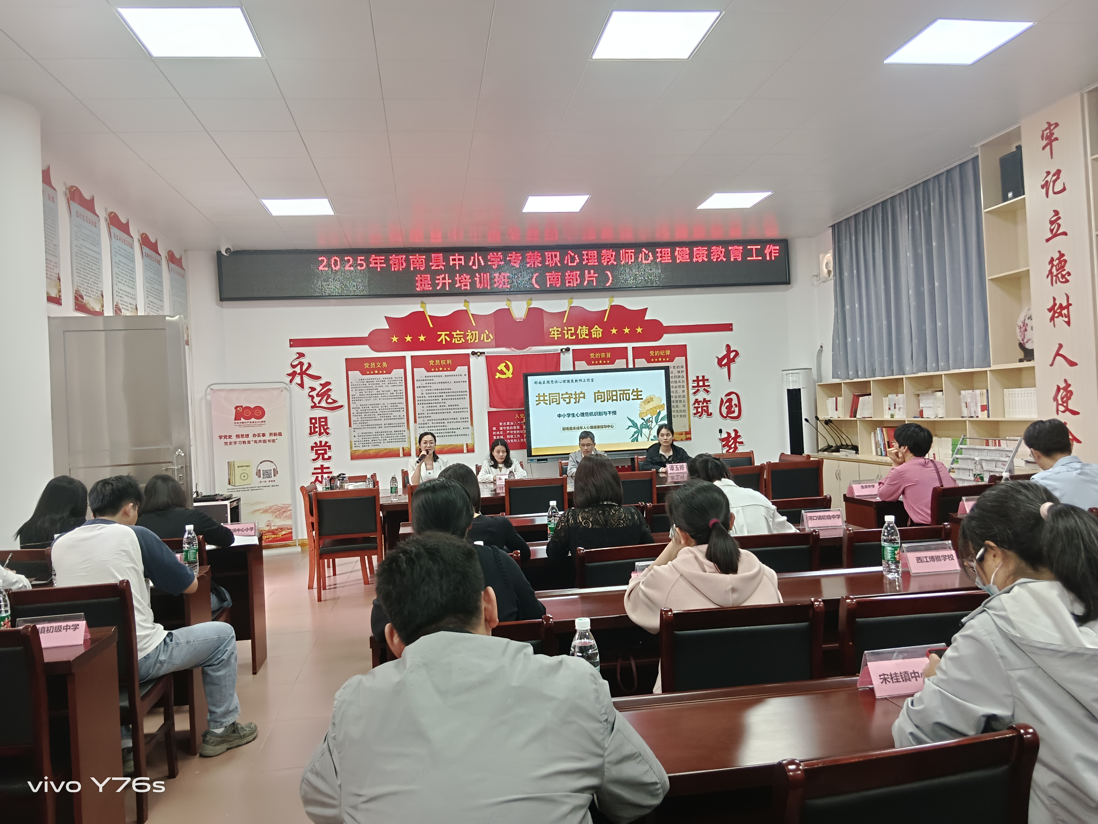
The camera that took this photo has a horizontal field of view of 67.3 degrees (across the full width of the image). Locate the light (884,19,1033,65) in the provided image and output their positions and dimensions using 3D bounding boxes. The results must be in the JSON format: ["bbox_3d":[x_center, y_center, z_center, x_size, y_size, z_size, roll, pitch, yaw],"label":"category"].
[{"bbox_3d":[2.366,-2.151,4.810,0.595,0.030,0.595,-3,0,-8],"label":"light"}]

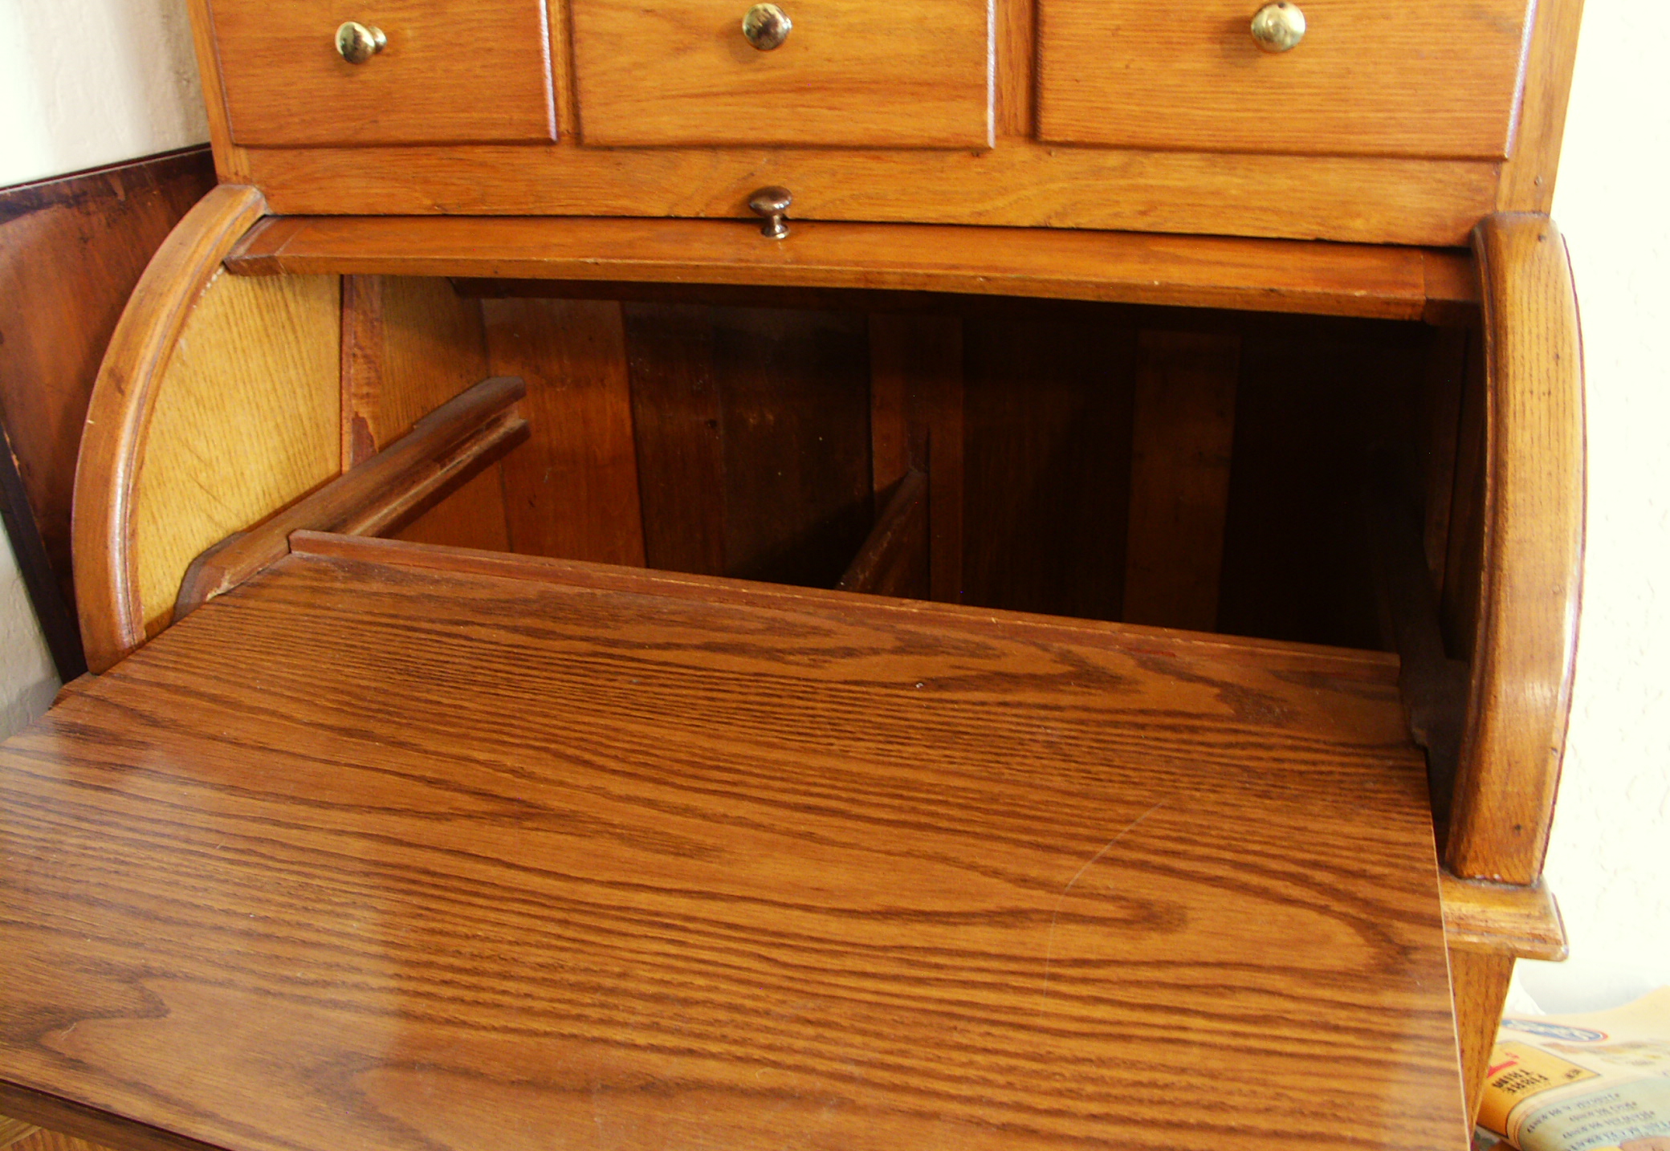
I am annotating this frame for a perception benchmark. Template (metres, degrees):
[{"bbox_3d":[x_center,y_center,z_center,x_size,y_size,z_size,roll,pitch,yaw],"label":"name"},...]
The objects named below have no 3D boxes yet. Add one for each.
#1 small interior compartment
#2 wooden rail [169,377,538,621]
[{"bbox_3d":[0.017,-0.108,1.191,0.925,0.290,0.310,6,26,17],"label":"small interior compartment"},{"bbox_3d":[-0.391,-0.071,1.152,0.035,0.073,0.461,6,27,18],"label":"wooden rail"}]

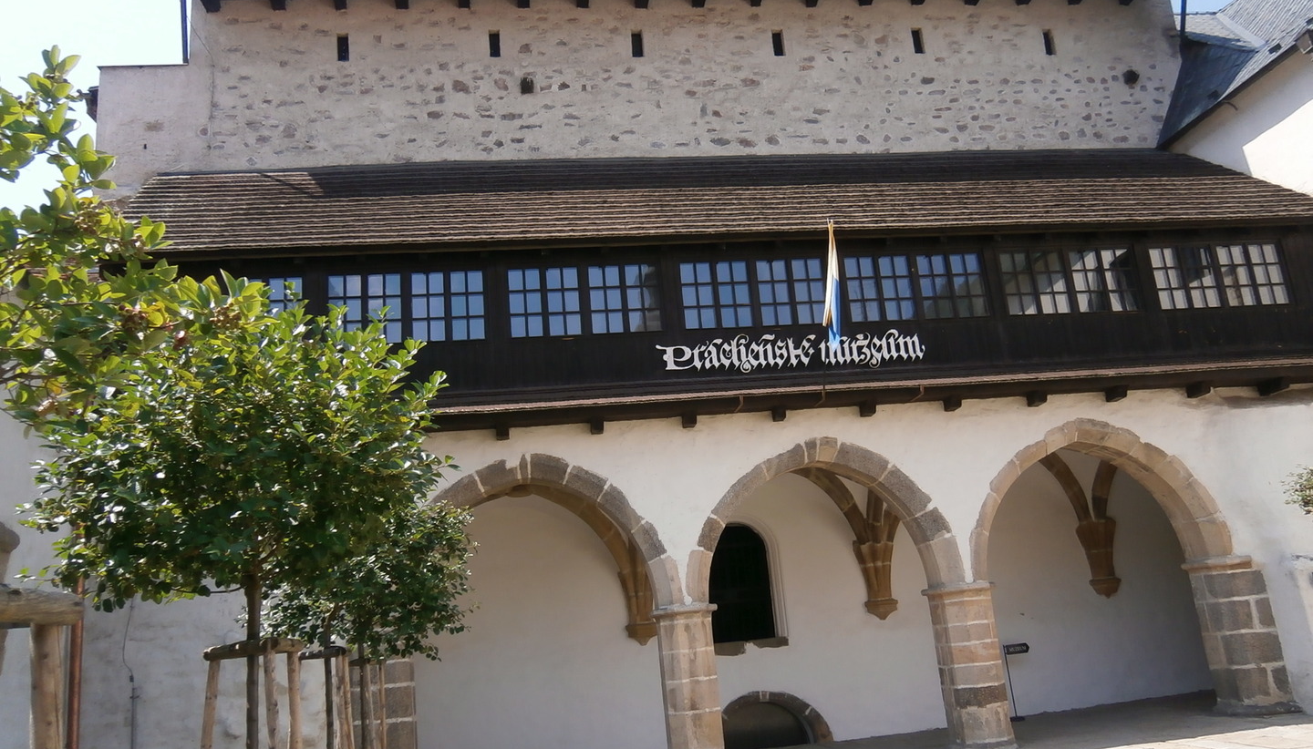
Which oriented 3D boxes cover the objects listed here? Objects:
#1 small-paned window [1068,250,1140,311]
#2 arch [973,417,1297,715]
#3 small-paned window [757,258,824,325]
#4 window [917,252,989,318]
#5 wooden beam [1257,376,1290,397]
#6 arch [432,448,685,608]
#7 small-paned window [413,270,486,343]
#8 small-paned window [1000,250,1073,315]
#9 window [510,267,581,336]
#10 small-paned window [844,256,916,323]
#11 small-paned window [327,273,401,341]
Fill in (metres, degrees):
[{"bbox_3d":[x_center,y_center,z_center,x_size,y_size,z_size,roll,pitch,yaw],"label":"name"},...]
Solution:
[{"bbox_3d":[6.809,-1.426,15.005,1.017,0.997,0.080,-3,-13,-9],"label":"small-paned window"},{"bbox_3d":[6.471,2.754,14.039,4.419,4.237,0.550,-3,-12,-9],"label":"arch"},{"bbox_3d":[1.858,-1.129,13.630,0.924,0.952,0.090,-3,-12,-9],"label":"small-paned window"},{"bbox_3d":[4.186,-1.243,14.011,0.945,0.947,0.090,-3,-12,-9],"label":"window"},{"bbox_3d":[9.395,0.189,15.013,0.160,0.200,0.420,-3,-13,-9],"label":"wooden beam"},{"bbox_3d":[-1.688,2.198,13.445,3.844,2.205,0.500,-3,-13,-9],"label":"arch"},{"bbox_3d":[-2.584,-0.851,12.238,0.930,0.942,0.088,-3,-13,-7],"label":"small-paned window"},{"bbox_3d":[5.057,-1.224,13.150,0.892,0.917,0.088,-3,-13,-7],"label":"small-paned window"},{"bbox_3d":[-1.392,-0.913,12.381,0.930,0.942,0.088,-3,-13,-7],"label":"window"},{"bbox_3d":[3.131,-1.194,13.839,0.955,0.952,0.090,-3,-12,-9],"label":"small-paned window"},{"bbox_3d":[-3.943,-0.899,13.363,0.973,0.984,0.080,-3,-13,-9],"label":"small-paned window"}]

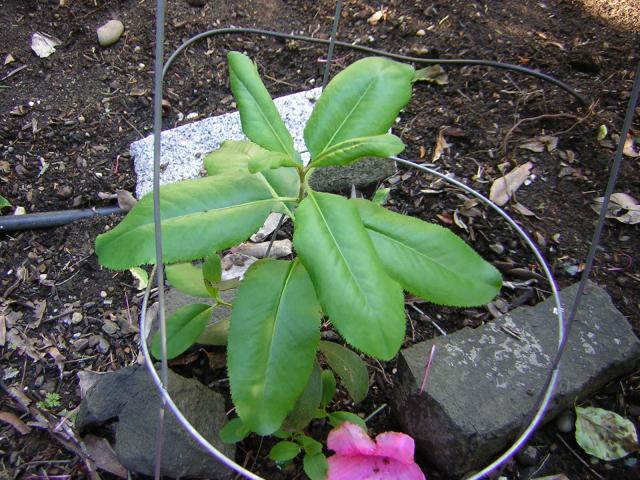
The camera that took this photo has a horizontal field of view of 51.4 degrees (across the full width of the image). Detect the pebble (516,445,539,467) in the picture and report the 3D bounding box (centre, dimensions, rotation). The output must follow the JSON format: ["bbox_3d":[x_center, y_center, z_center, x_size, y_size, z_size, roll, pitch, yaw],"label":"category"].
[{"bbox_3d":[0.166,0.172,0.531,0.015,0.014,0.016,8,50,5],"label":"pebble"}]

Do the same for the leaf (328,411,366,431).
[{"bbox_3d":[0.022,0.140,0.513,0.031,0.008,0.021,20,51,6],"label":"leaf"}]

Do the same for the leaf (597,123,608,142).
[{"bbox_3d":[0.334,-0.125,0.787,0.014,0.009,0.028,18,51,14],"label":"leaf"}]

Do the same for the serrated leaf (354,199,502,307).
[{"bbox_3d":[0.068,0.007,0.516,0.152,0.022,0.062,25,58,10],"label":"serrated leaf"}]

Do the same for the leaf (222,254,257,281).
[{"bbox_3d":[-0.080,0.025,0.632,0.047,0.010,0.038,-9,50,-9],"label":"leaf"}]

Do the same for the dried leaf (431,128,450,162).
[{"bbox_3d":[0.137,-0.108,0.763,0.023,0.014,0.054,14,50,11],"label":"dried leaf"}]

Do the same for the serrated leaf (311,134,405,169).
[{"bbox_3d":[0.022,-0.051,0.403,0.059,0.016,0.026,-13,62,-2],"label":"serrated leaf"}]

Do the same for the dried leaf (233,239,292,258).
[{"bbox_3d":[-0.057,0.008,0.650,0.060,0.018,0.023,-6,49,-7],"label":"dried leaf"}]

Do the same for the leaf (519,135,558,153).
[{"bbox_3d":[0.256,-0.113,0.779,0.048,0.013,0.024,-6,50,-6],"label":"leaf"}]

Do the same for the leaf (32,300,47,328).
[{"bbox_3d":[-0.259,0.069,0.615,0.014,0.008,0.032,0,49,-1],"label":"leaf"}]

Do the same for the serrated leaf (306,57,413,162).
[{"bbox_3d":[0.026,-0.079,0.417,0.052,0.022,0.091,40,69,9],"label":"serrated leaf"}]

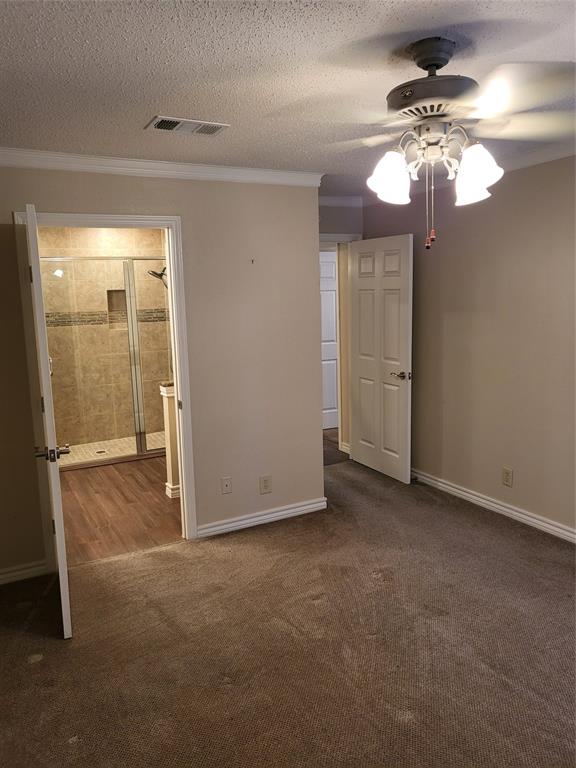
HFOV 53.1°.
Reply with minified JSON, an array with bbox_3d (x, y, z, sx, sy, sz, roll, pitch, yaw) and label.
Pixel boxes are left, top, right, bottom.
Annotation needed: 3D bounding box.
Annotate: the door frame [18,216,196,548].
[{"bbox_3d":[-1.094,0.042,3.616,0.955,2.116,0.130,-6,10,-27],"label":"door frame"}]

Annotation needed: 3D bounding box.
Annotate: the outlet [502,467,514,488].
[{"bbox_3d":[1.586,0.674,4.150,0.012,0.122,0.079,-6,10,-27],"label":"outlet"}]

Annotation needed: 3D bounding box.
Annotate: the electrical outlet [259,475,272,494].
[{"bbox_3d":[-0.159,0.726,4.150,0.079,0.122,0.012,-6,10,-27],"label":"electrical outlet"}]

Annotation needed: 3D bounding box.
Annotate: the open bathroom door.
[{"bbox_3d":[-1.245,0.173,2.993,0.037,2.018,0.815,-5,9,-23],"label":"open bathroom door"}]

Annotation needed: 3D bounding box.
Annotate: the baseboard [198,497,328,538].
[{"bbox_3d":[-0.167,0.958,4.174,1.030,0.090,0.018,-6,10,-27],"label":"baseboard"}]

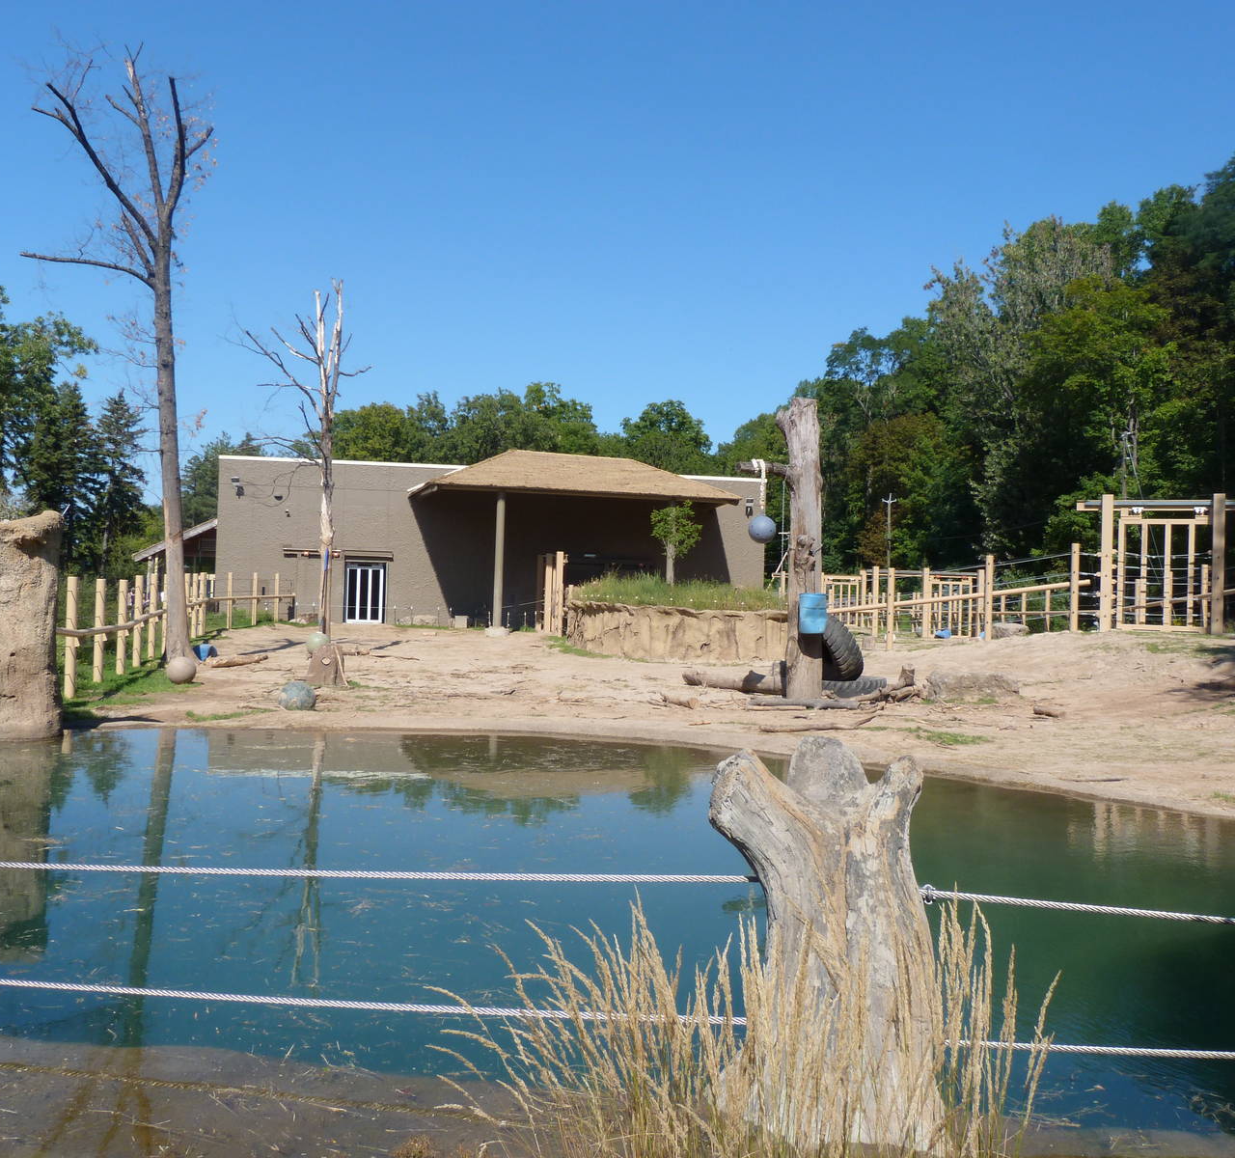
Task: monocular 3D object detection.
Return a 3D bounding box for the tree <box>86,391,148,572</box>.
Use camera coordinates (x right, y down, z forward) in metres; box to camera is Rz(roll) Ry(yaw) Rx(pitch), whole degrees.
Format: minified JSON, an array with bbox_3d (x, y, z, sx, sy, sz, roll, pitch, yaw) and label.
[{"bbox_3d":[-37.793,-6.242,83.977,5.000,15.600,5.000,2,0,0],"label":"tree"}]

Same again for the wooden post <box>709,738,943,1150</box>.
[{"bbox_3d":[0.713,1.202,3.800,0.770,1.320,0.680,1,-1,11],"label":"wooden post"}]

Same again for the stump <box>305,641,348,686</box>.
[{"bbox_3d":[-6.923,2.035,26.500,1.000,1.040,0.950,2,0,0],"label":"stump"}]

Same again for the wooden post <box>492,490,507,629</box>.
[{"bbox_3d":[-5.801,-0.952,55.000,0.450,6.850,0.450,2,0,0],"label":"wooden post"}]

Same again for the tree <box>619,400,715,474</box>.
[{"bbox_3d":[5.163,-7.402,115.000,10.500,22.000,10.000,1,-1,2],"label":"tree"}]

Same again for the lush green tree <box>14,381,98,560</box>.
[{"bbox_3d":[-49.456,-7.474,98.000,7.200,19.500,7.000,2,-1,-27],"label":"lush green tree"}]

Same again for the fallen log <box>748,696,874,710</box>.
[{"bbox_3d":[4.271,2.728,24.600,2.700,0.240,0.300,2,0,0],"label":"fallen log"}]

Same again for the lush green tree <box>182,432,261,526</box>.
[{"bbox_3d":[-32.890,-4.995,91.979,6.600,14.000,6.600,2,0,0],"label":"lush green tree"}]

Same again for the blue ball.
[{"bbox_3d":[-5.246,1.960,18.300,0.610,0.580,0.610,2,-1,-16],"label":"blue ball"}]

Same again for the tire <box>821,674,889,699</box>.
[{"bbox_3d":[5.393,2.510,25.500,1.550,0.420,1.550,1,-1,12],"label":"tire"}]

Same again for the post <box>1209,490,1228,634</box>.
[{"bbox_3d":[15.994,-0.418,29.700,0.300,3.760,0.300,2,0,24],"label":"post"}]

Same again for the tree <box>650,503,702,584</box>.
[{"bbox_3d":[2.099,-1.233,40.000,1.850,3.050,1.800,1,-1,3],"label":"tree"}]

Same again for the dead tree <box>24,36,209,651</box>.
[{"bbox_3d":[-15.582,-6.960,34.500,5.400,18.800,5.000,2,-1,-25],"label":"dead tree"}]

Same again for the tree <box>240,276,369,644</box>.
[{"bbox_3d":[-11.628,-4.377,41.500,4.500,13.500,4.000,2,-1,-16],"label":"tree"}]

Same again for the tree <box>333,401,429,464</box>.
[{"bbox_3d":[-24.477,-7.981,114.970,10.300,20.000,10.300,2,0,0],"label":"tree"}]

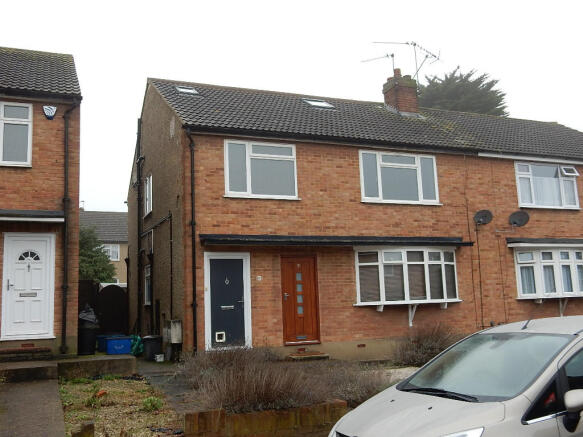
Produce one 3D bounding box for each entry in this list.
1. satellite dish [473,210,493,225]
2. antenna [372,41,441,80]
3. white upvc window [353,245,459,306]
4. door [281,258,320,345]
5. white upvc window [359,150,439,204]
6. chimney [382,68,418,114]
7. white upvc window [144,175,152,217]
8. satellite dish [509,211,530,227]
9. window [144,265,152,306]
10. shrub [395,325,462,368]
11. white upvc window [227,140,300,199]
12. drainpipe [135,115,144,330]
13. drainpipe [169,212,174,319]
[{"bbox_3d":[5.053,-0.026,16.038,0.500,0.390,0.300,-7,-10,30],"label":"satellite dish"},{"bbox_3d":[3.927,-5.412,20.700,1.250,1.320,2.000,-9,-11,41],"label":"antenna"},{"bbox_3d":[2.997,1.425,15.015,3.050,1.330,0.440,1,-9,-24],"label":"white upvc window"},{"bbox_3d":[0.205,1.883,13.990,0.910,2.020,0.100,1,-9,-23],"label":"door"},{"bbox_3d":[2.790,-1.024,15.535,2.310,1.310,0.100,1,-9,-23],"label":"white upvc window"},{"bbox_3d":[3.611,-4.188,20.186,0.900,1.620,0.880,1,-9,-24],"label":"chimney"},{"bbox_3d":[-3.964,-0.628,16.979,0.120,1.060,1.200,1,-9,-24],"label":"white upvc window"},{"bbox_3d":[6.162,0.005,16.383,0.570,0.480,0.320,-7,-9,29],"label":"satellite dish"},{"bbox_3d":[-3.886,1.842,16.672,0.120,1.100,1.150,1,-9,-24],"label":"window"},{"bbox_3d":[3.281,3.006,14.499,1.720,0.950,0.950,1,-9,-23],"label":"shrub"},{"bbox_3d":[-0.674,-1.105,14.019,1.800,1.310,0.120,1,-9,-24],"label":"white upvc window"},{"bbox_3d":[-4.559,0.291,18.204,0.120,6.850,0.120,1,-9,-23],"label":"drainpipe"},{"bbox_3d":[-2.788,1.087,14.067,0.055,2.500,0.055,1,-9,-23],"label":"drainpipe"}]

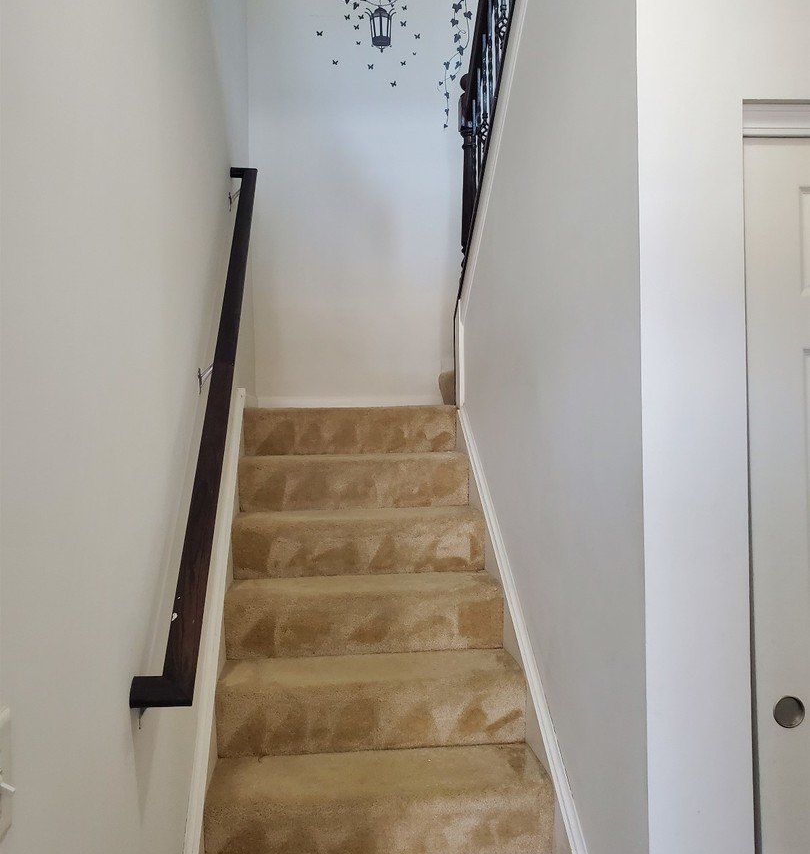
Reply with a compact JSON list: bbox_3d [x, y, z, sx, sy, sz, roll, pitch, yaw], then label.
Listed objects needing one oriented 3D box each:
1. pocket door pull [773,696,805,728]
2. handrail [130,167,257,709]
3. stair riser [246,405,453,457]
[{"bbox_3d":[0.713,0.529,1.507,0.058,0.058,0.012,-1,0,-3],"label":"pocket door pull"},{"bbox_3d":[-0.492,-0.262,2.159,0.093,0.040,2.293,-1,38,-6],"label":"handrail"},{"bbox_3d":[-0.211,0.010,3.216,0.840,0.193,0.035,-1,0,-5],"label":"stair riser"}]

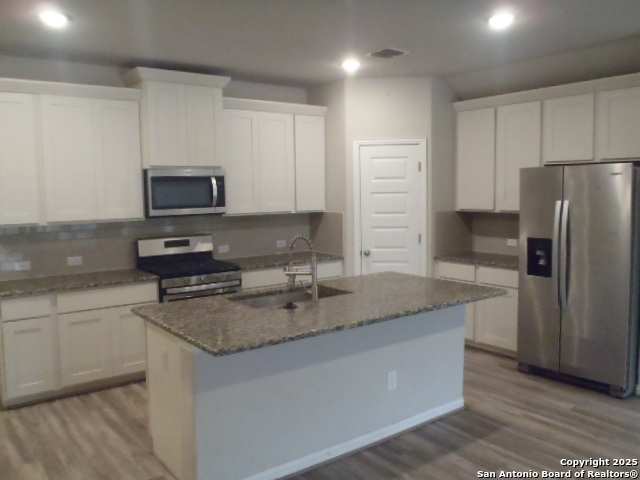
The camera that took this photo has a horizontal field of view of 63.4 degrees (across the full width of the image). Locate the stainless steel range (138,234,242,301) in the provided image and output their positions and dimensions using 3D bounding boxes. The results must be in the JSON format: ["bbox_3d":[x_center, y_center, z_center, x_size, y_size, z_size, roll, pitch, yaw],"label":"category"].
[{"bbox_3d":[-1.214,0.575,4.897,0.757,1.178,0.680,-5,7,-36],"label":"stainless steel range"}]

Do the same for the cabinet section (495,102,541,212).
[{"bbox_3d":[2.048,-0.795,5.124,0.325,1.045,0.485,-5,6,-36],"label":"cabinet section"}]

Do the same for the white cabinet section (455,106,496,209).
[{"bbox_3d":[1.762,-0.826,5.516,0.325,1.045,0.480,-5,6,-36],"label":"white cabinet section"}]

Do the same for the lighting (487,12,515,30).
[{"bbox_3d":[1.246,-1.506,3.565,0.180,0.035,0.180,-5,7,-36],"label":"lighting"}]

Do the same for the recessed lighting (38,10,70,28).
[{"bbox_3d":[-1.748,-1.447,3.404,0.185,0.025,0.185,-5,6,-36],"label":"recessed lighting"}]

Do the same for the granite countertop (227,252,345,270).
[{"bbox_3d":[-0.437,0.222,5.555,1.254,0.038,0.645,-5,6,-36],"label":"granite countertop"}]

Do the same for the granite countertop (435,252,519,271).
[{"bbox_3d":[1.783,0.217,5.296,0.641,0.038,1.020,-5,6,-36],"label":"granite countertop"}]

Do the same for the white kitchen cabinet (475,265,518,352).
[{"bbox_3d":[1.918,0.636,5.088,0.625,0.810,0.500,-5,7,-36],"label":"white kitchen cabinet"}]

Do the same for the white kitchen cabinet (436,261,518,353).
[{"bbox_3d":[1.793,0.648,5.345,0.623,0.828,1.010,-5,6,-36],"label":"white kitchen cabinet"}]

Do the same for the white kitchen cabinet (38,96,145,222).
[{"bbox_3d":[-1.999,-0.691,4.515,0.790,1.045,0.335,-5,6,-36],"label":"white kitchen cabinet"}]

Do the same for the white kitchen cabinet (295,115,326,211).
[{"bbox_3d":[-0.205,-0.835,5.777,0.400,1.038,0.340,-5,7,-36],"label":"white kitchen cabinet"}]

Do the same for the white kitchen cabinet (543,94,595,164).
[{"bbox_3d":[2.300,-0.975,4.630,0.335,0.590,0.480,-5,7,-36],"label":"white kitchen cabinet"}]

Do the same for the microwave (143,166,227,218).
[{"bbox_3d":[-1.320,-0.456,4.933,0.753,0.422,0.420,-5,7,-36],"label":"microwave"}]

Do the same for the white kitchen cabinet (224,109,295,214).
[{"bbox_3d":[-0.706,-0.793,5.410,0.845,1.038,0.340,-5,7,-36],"label":"white kitchen cabinet"}]

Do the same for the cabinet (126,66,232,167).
[{"bbox_3d":[-1.336,-1.104,4.908,0.883,0.840,0.440,-5,6,-36],"label":"cabinet"}]

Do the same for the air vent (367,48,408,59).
[{"bbox_3d":[0.578,-1.588,4.421,0.285,0.020,0.285,-5,6,-36],"label":"air vent"}]

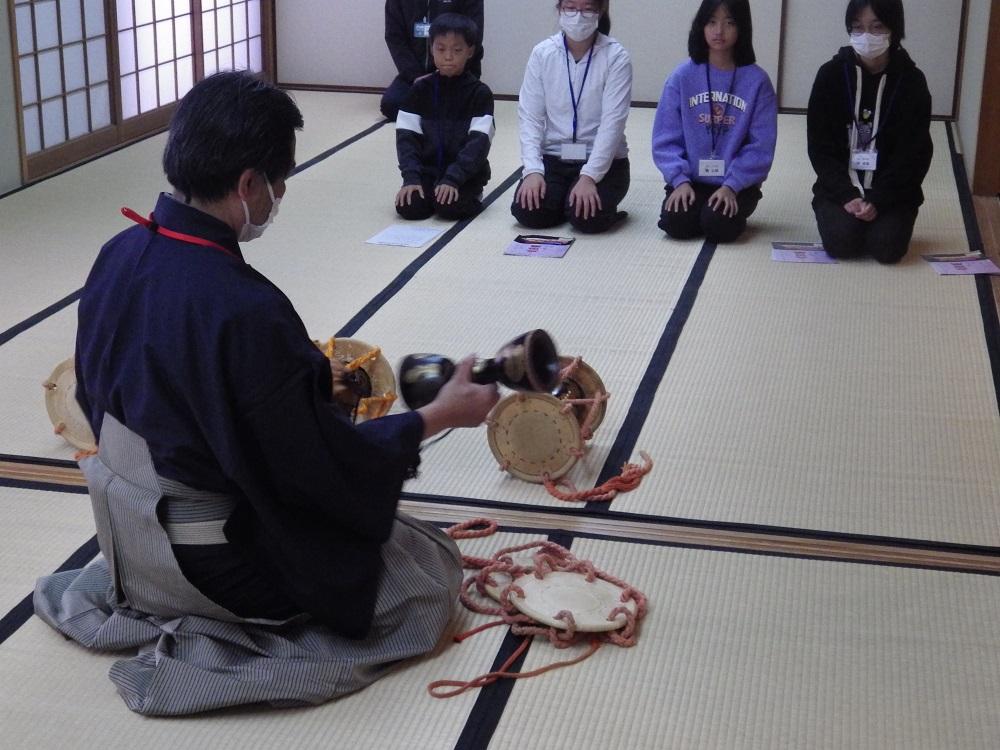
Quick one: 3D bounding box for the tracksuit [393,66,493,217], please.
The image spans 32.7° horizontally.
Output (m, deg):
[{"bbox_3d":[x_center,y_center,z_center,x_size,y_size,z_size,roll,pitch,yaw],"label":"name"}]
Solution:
[{"bbox_3d":[-0.220,-0.882,6.426,0.400,0.510,0.510,6,18,15],"label":"tracksuit"}]

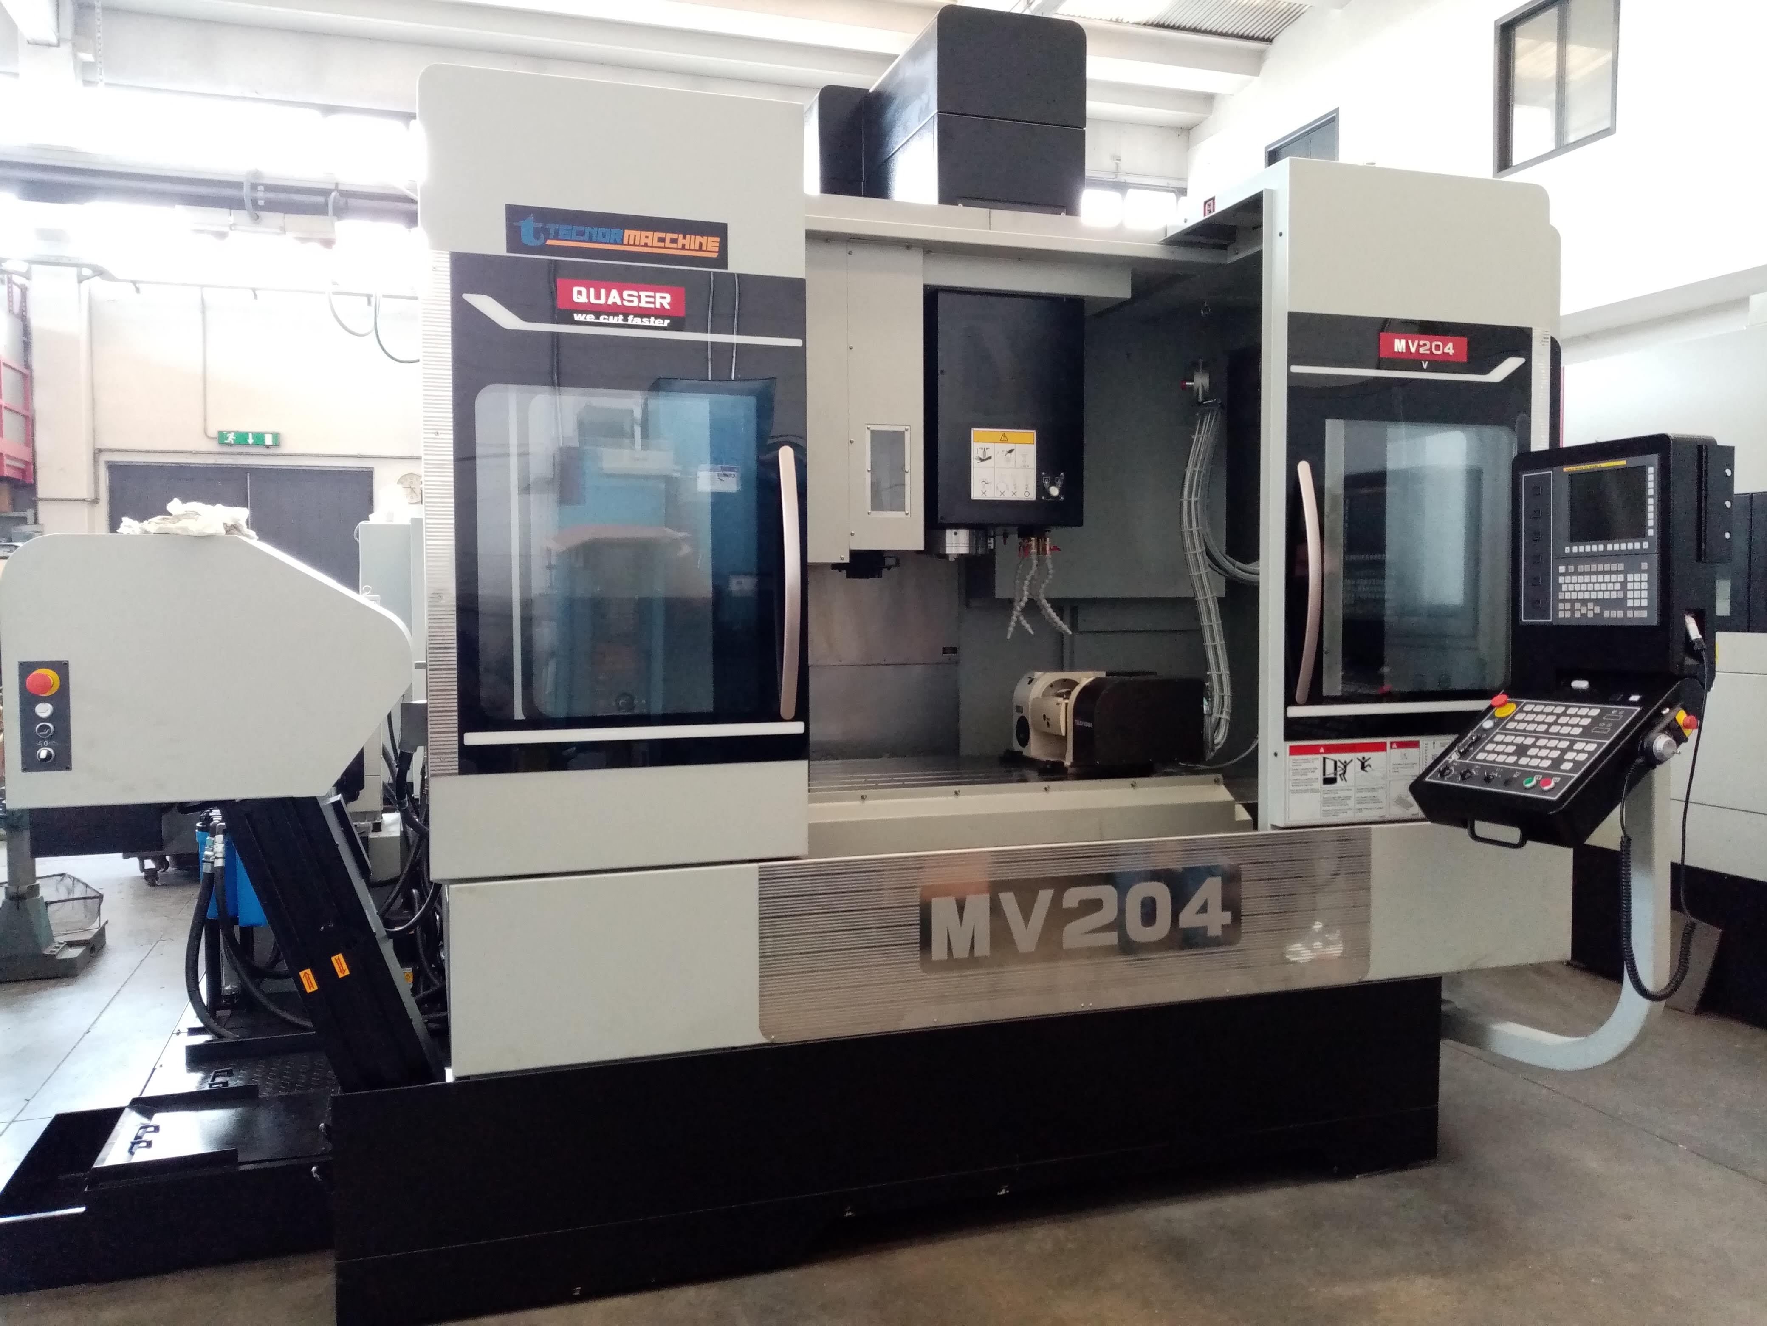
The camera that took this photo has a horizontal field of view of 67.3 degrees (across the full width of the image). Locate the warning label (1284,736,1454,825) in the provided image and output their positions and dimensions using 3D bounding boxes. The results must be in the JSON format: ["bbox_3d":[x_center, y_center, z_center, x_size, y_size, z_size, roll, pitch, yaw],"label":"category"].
[{"bbox_3d":[1.218,0.291,3.304,0.499,0.193,0.010,-1,3,-18],"label":"warning label"}]

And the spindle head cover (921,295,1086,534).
[{"bbox_3d":[0.304,-0.724,3.967,0.441,0.651,0.450,-1,3,-16],"label":"spindle head cover"}]

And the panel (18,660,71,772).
[{"bbox_3d":[-1.543,0.100,2.435,0.082,0.203,0.050,-1,3,-18],"label":"panel"}]

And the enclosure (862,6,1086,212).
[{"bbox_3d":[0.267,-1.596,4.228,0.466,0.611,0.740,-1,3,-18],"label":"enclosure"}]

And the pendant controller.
[{"bbox_3d":[1.577,-0.043,3.071,0.463,0.917,0.472,-1,3,-18],"label":"pendant controller"}]

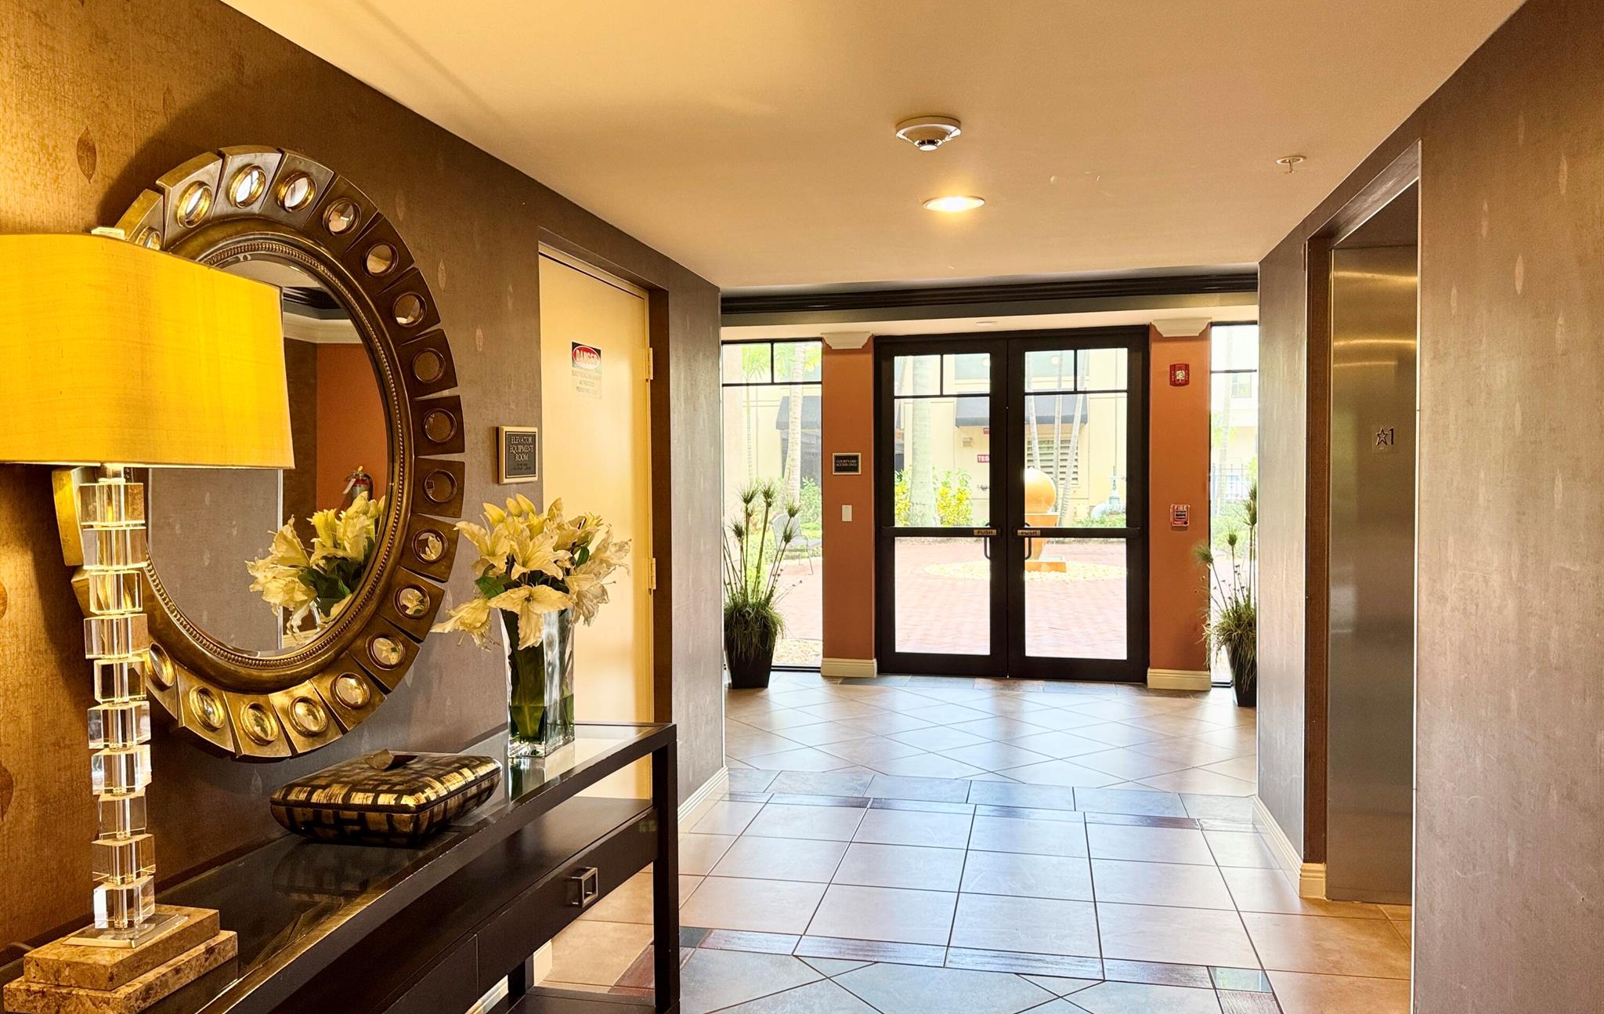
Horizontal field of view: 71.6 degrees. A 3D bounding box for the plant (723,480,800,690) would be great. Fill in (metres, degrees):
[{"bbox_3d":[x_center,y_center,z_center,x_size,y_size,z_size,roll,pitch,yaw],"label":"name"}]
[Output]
[{"bbox_3d":[-0.343,0.532,7.714,0.660,1.410,0.620,0,2,0],"label":"plant"}]

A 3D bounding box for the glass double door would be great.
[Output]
[{"bbox_3d":[1.467,-0.006,7.861,1.877,2.445,0.120,0,2,12],"label":"glass double door"}]

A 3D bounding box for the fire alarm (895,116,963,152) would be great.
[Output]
[{"bbox_3d":[0.306,-0.891,2.687,0.156,0.053,0.156,0,2,12],"label":"fire alarm"}]

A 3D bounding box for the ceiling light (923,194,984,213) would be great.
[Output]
[{"bbox_3d":[0.474,-0.941,3.462,0.192,0.030,0.192,0,2,12],"label":"ceiling light"}]

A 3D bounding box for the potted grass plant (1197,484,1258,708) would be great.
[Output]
[{"bbox_3d":[2.851,0.530,6.965,0.660,1.400,0.620,0,2,12],"label":"potted grass plant"}]

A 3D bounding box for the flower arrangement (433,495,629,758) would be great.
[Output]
[{"bbox_3d":[-0.605,0.274,2.605,0.430,0.605,0.420,0,2,12],"label":"flower arrangement"}]

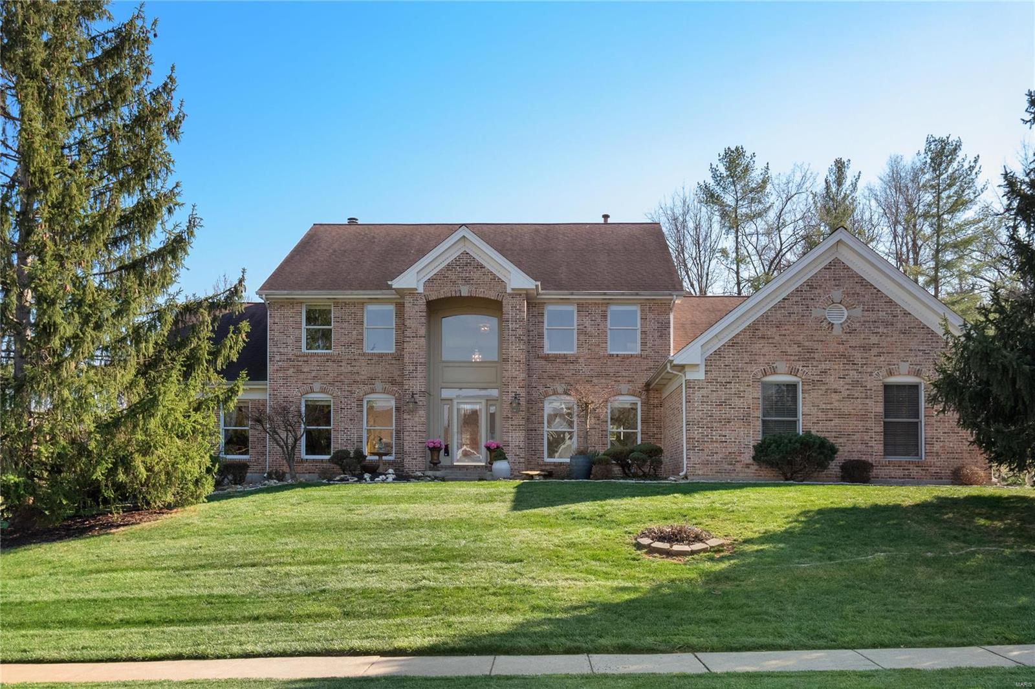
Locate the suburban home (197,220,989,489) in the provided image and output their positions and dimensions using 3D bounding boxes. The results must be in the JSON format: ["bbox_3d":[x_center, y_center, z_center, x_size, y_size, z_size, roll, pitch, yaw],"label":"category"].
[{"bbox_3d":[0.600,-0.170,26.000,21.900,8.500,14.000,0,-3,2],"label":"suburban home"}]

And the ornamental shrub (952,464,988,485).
[{"bbox_3d":[10.530,3.030,18.750,0.860,0.500,0.800,0,-3,2],"label":"ornamental shrub"}]

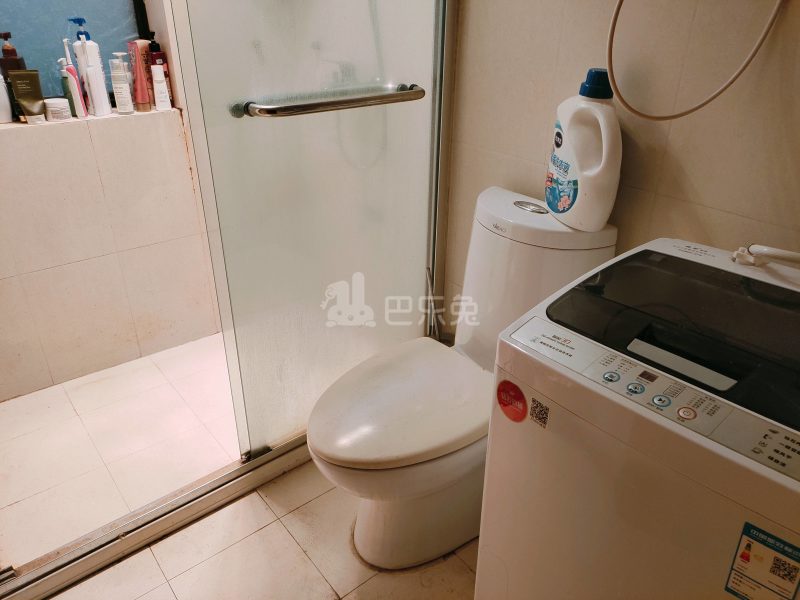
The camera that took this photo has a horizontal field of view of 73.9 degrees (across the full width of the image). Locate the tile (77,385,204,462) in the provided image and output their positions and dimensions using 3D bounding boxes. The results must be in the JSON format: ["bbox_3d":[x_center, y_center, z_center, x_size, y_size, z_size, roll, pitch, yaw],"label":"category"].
[{"bbox_3d":[-0.850,0.397,1.745,0.296,0.010,0.298,-20,33,-36],"label":"tile"}]

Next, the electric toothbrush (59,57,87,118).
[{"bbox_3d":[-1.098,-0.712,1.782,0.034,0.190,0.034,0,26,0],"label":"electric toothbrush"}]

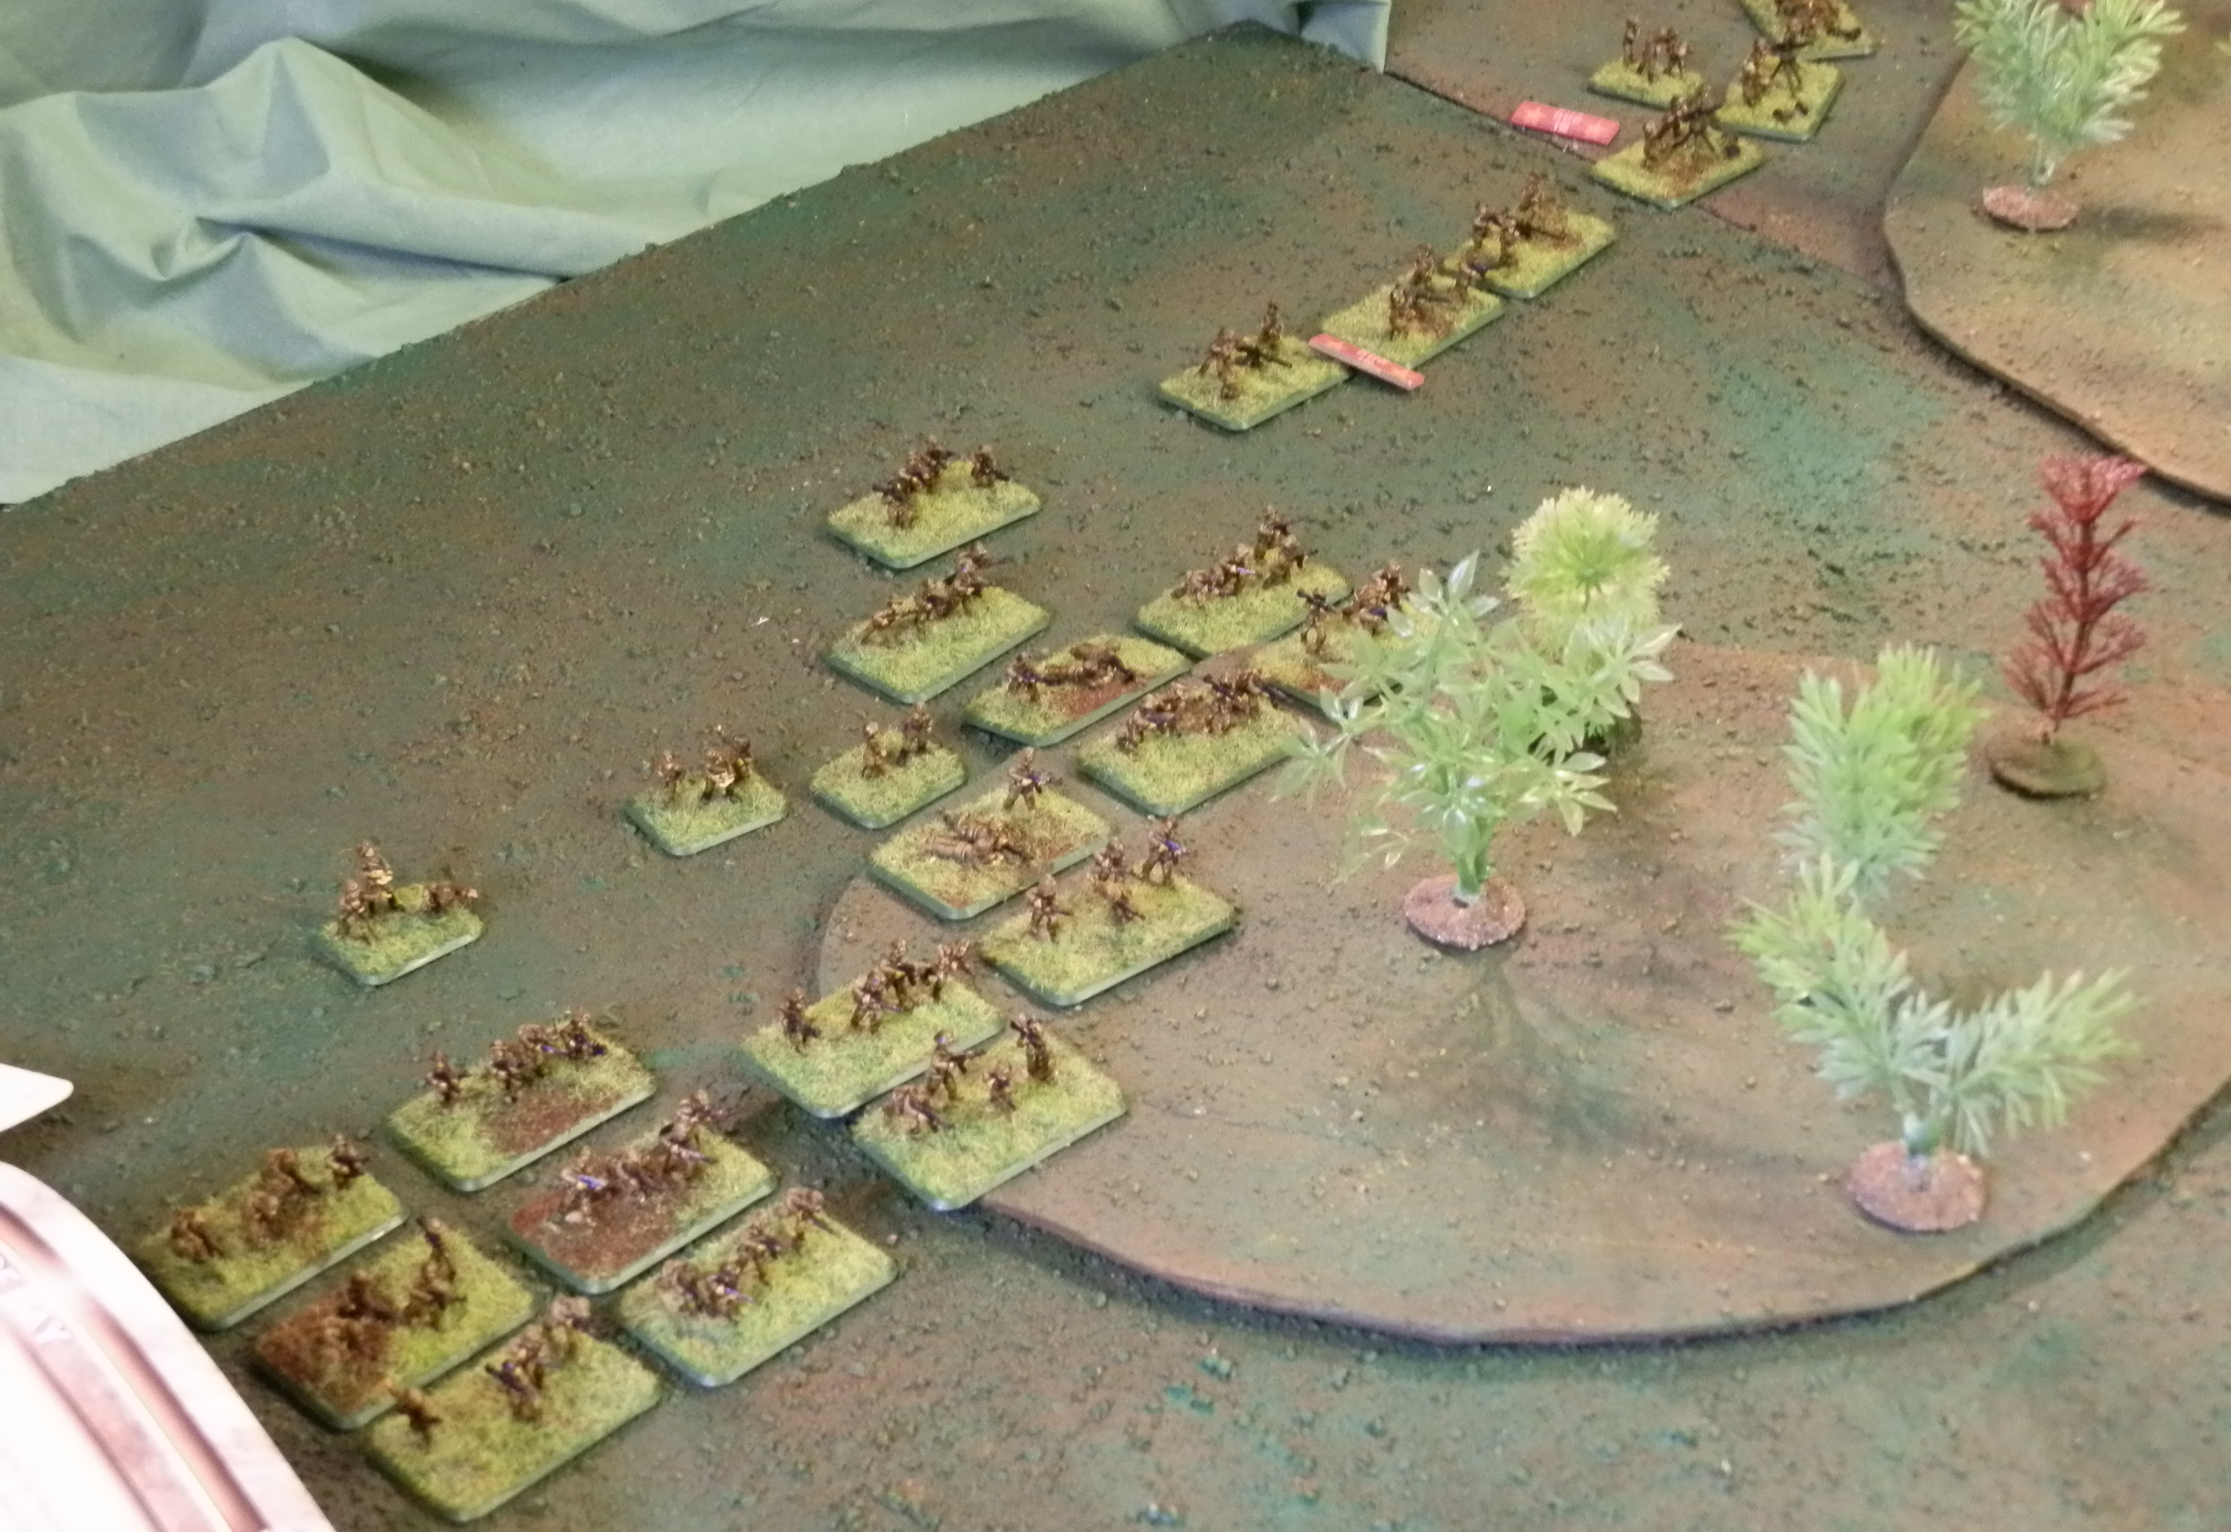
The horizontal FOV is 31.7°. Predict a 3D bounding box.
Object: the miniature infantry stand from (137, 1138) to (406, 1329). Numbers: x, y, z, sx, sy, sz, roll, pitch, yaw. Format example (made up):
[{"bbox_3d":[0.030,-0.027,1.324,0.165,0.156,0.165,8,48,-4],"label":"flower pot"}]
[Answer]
[{"bbox_3d":[-0.170,0.087,0.781,0.050,0.019,0.032,-30,44,-34],"label":"miniature infantry stand"}]

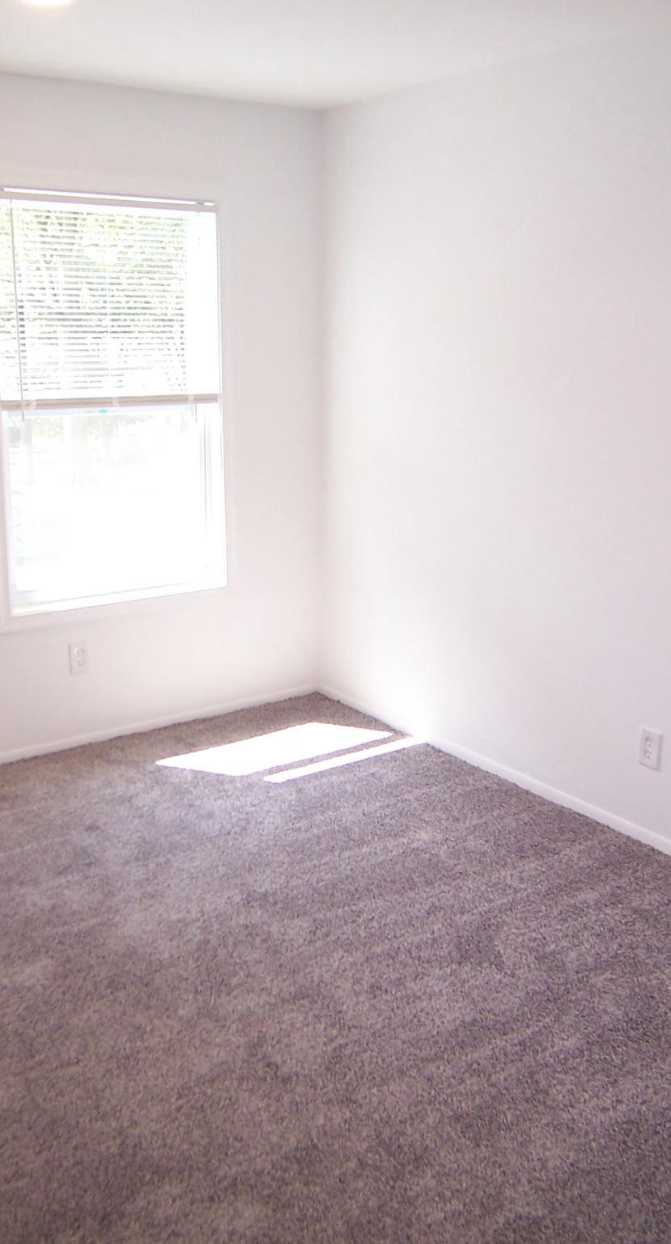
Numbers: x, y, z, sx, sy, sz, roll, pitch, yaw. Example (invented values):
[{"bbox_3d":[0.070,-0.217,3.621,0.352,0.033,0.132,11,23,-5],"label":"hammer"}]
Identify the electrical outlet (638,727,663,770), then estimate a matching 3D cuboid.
[{"bbox_3d":[0.956,0.388,3.346,0.008,0.116,0.072,-10,18,-34],"label":"electrical outlet"}]

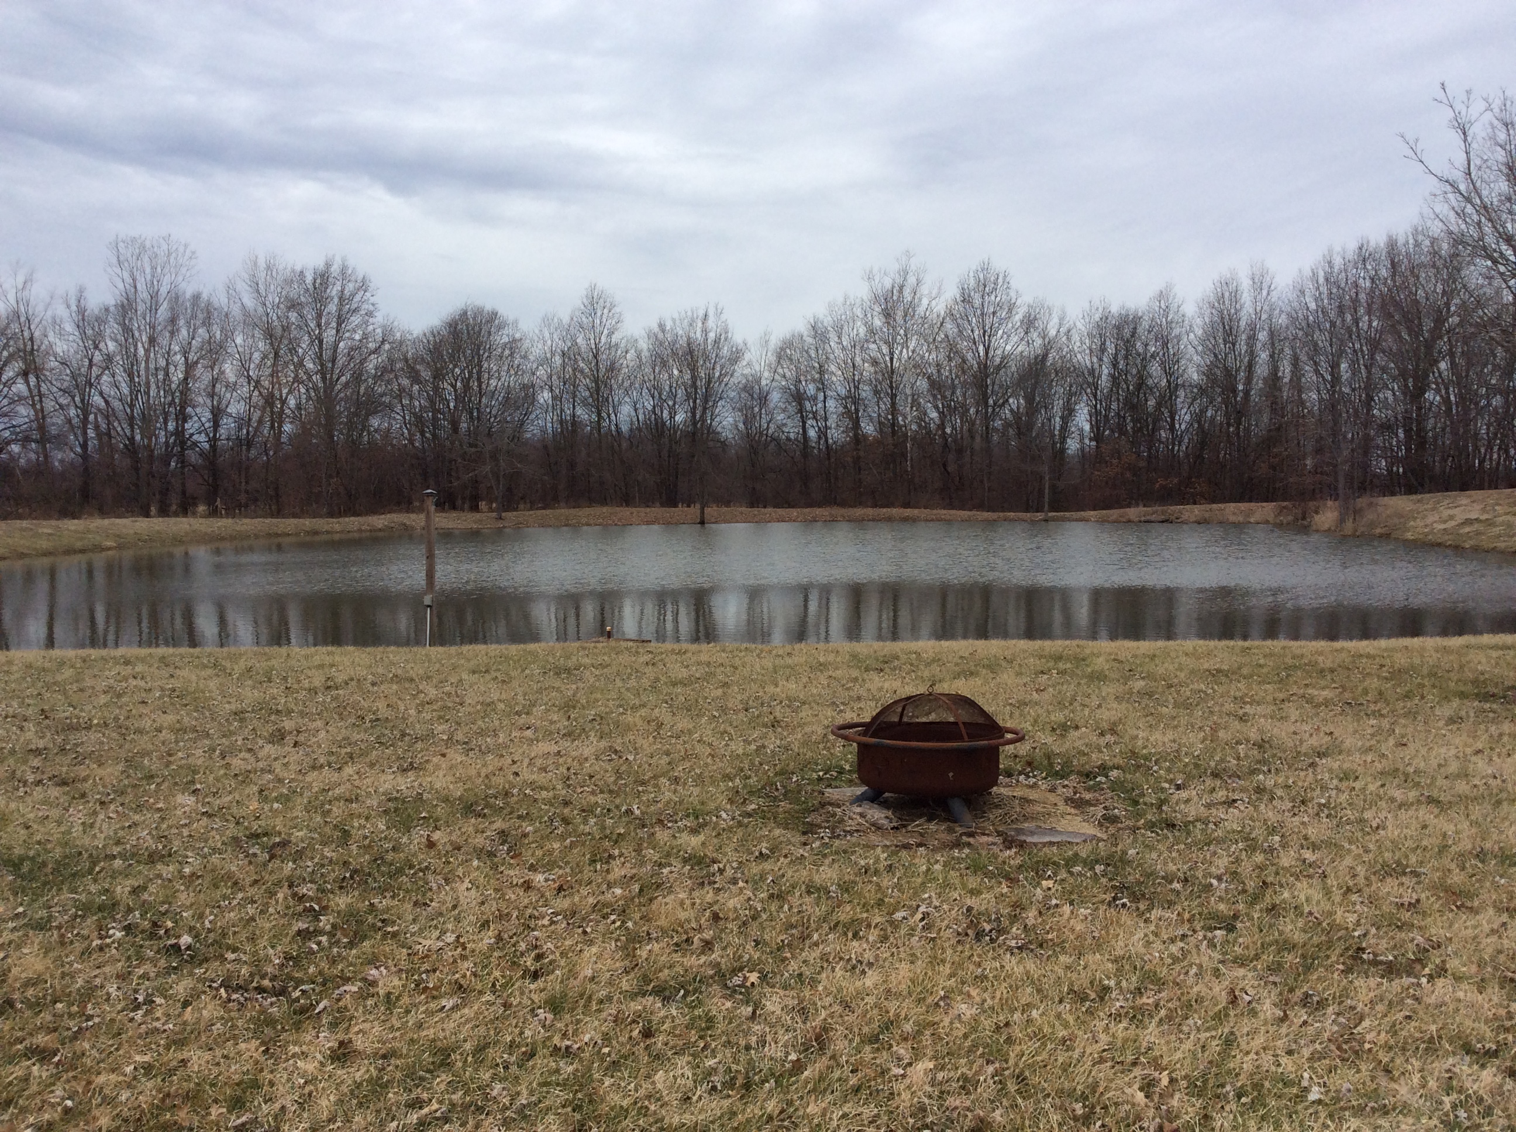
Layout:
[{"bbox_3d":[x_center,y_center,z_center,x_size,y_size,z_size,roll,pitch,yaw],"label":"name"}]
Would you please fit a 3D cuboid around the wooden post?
[{"bbox_3d":[-3.862,0.048,16.552,0.140,1.900,0.140,-1,3,-12],"label":"wooden post"}]

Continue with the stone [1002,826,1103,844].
[{"bbox_3d":[1.225,1.140,5.830,0.400,0.050,0.270,0,3,7],"label":"stone"}]

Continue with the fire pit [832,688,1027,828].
[{"bbox_3d":[0.757,0.832,6.220,0.860,0.550,0.860,1,1,0],"label":"fire pit"}]

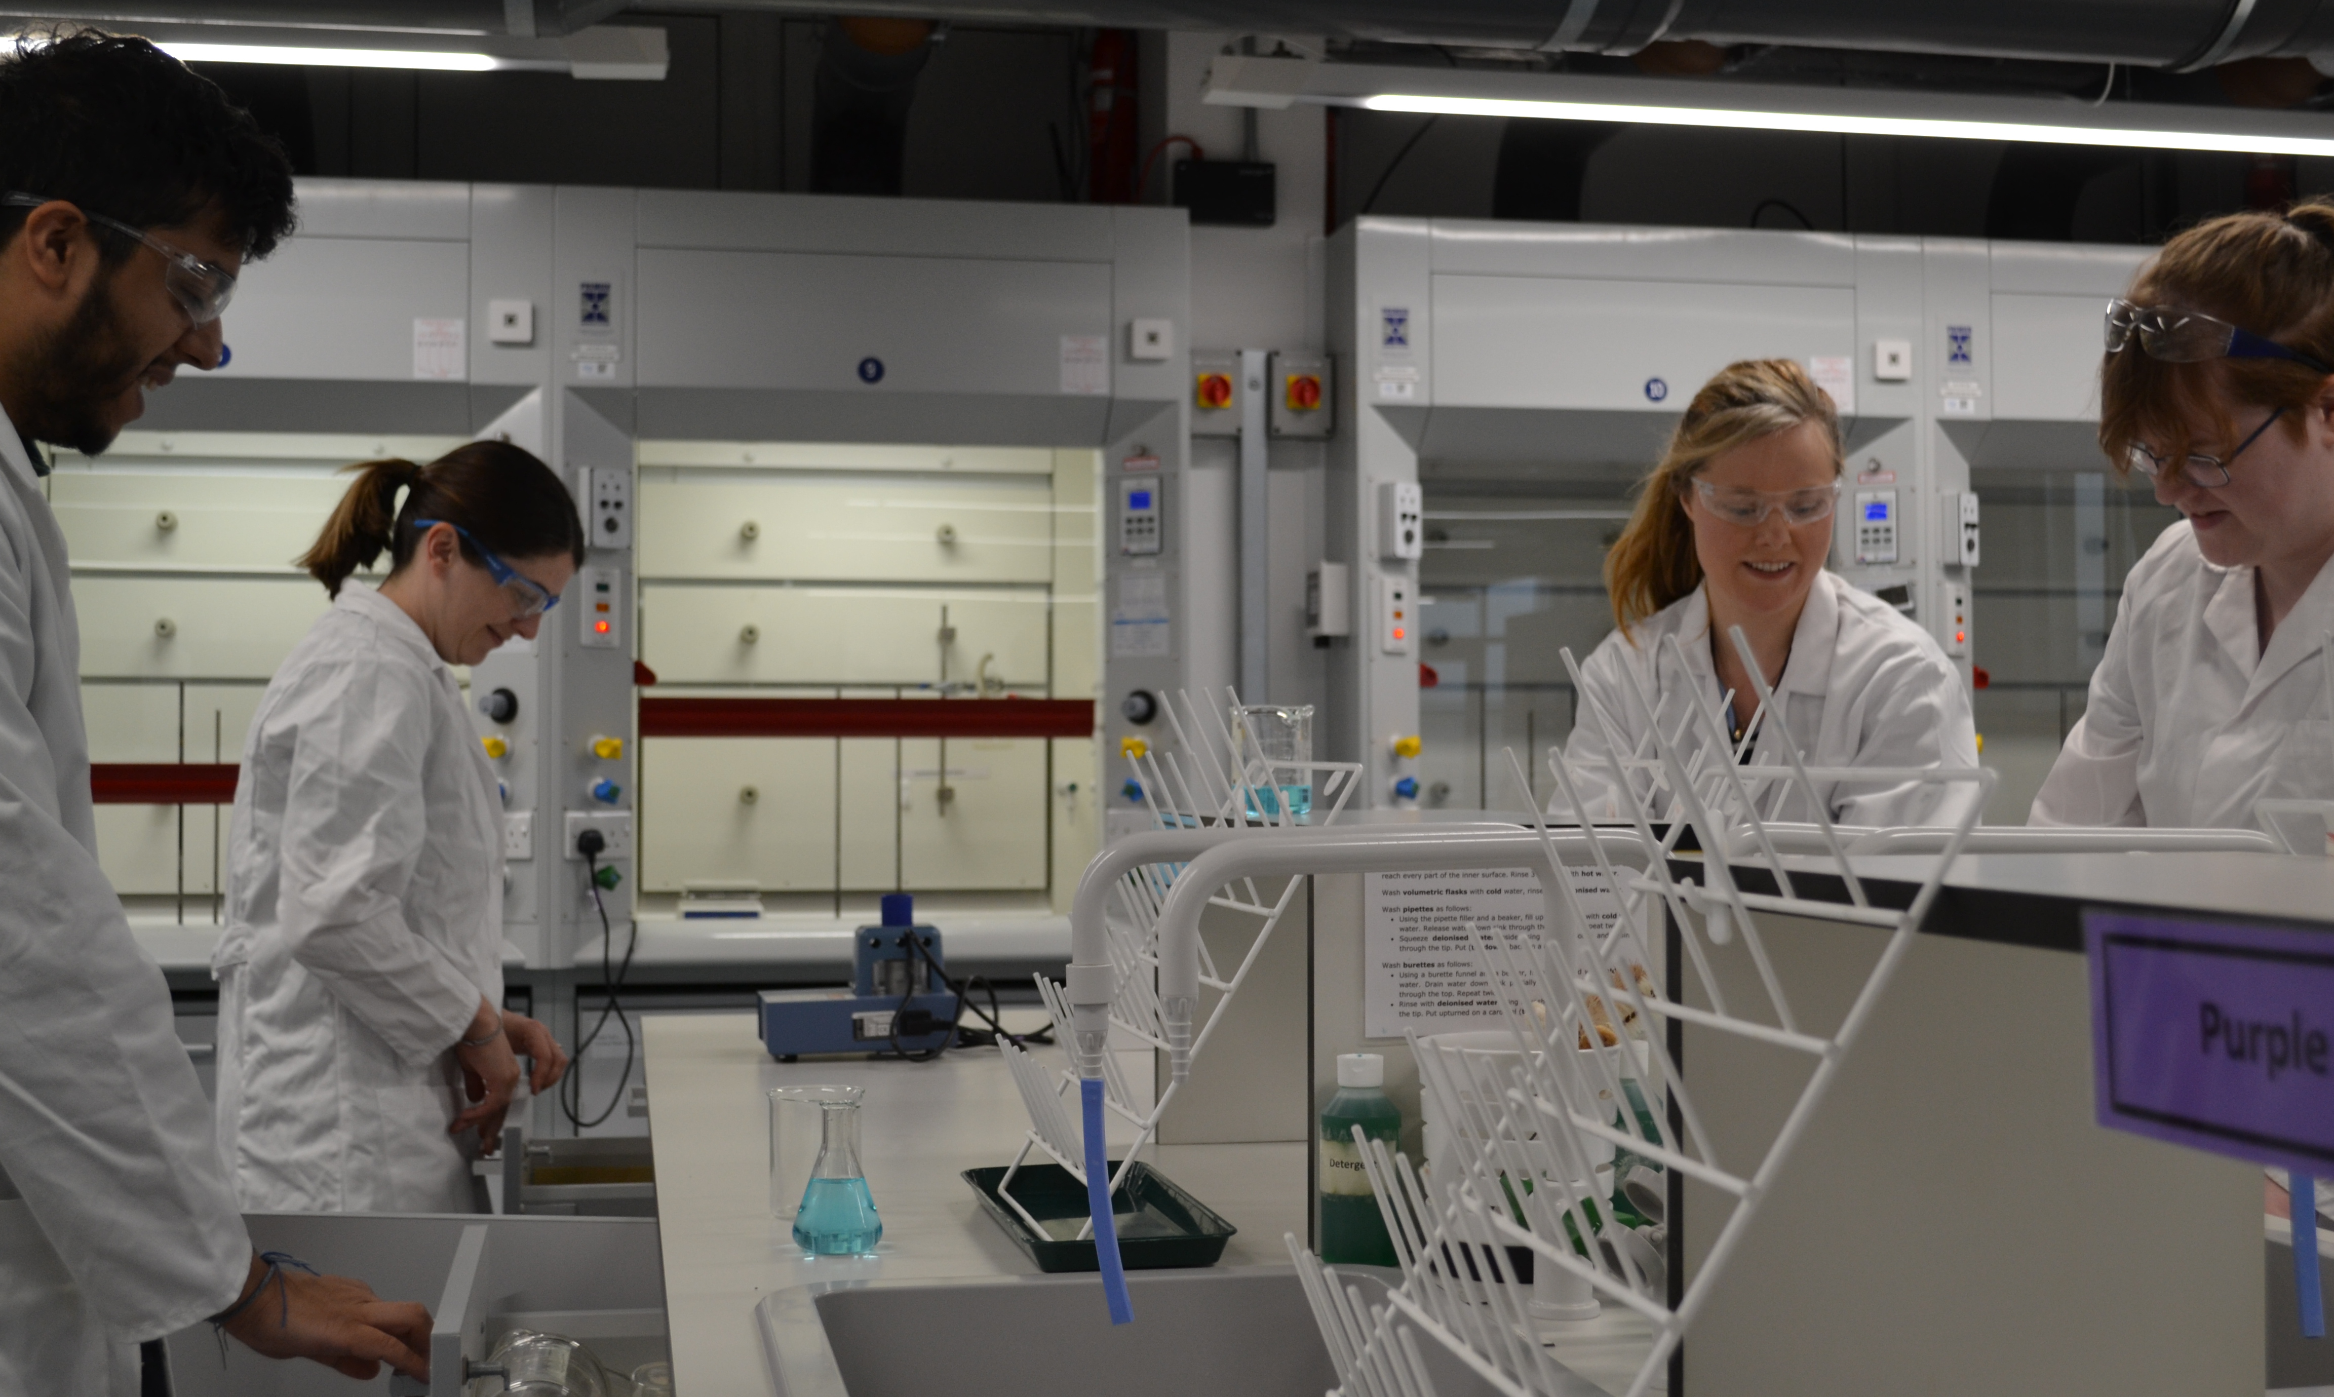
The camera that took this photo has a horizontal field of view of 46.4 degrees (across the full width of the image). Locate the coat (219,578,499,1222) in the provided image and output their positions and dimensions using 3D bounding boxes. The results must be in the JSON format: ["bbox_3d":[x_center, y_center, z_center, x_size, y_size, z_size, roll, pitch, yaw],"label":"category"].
[{"bbox_3d":[-0.845,0.345,2.850,0.310,0.920,0.460,0,-1,-16],"label":"coat"}]

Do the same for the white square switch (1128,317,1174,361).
[{"bbox_3d":[-0.032,-0.702,5.344,0.079,0.079,0.028,0,-2,-10],"label":"white square switch"}]

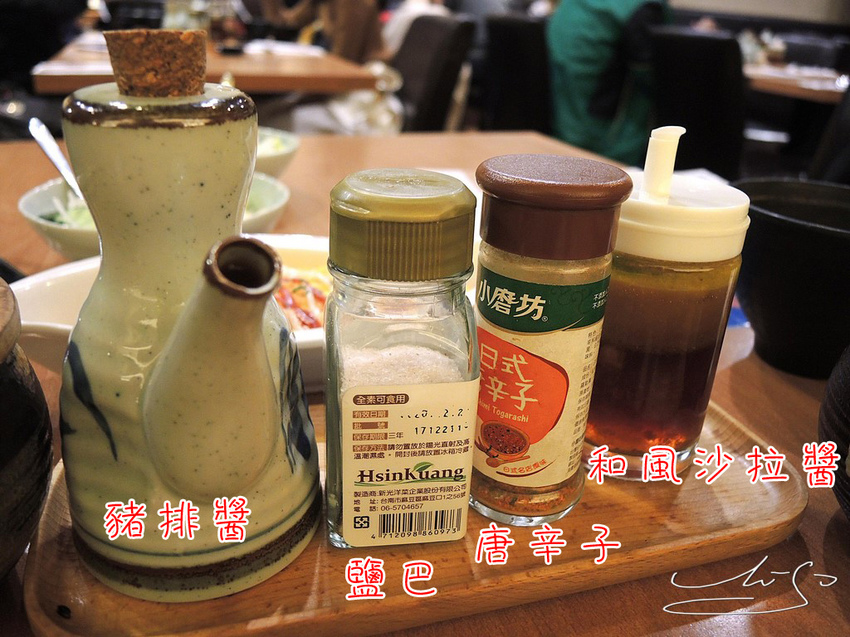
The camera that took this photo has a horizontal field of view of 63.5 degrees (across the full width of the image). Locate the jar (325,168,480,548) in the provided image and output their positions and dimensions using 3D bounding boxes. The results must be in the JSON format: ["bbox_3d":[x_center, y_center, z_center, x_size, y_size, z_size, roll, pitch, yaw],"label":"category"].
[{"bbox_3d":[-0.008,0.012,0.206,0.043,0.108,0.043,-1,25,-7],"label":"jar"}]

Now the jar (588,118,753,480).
[{"bbox_3d":[0.079,-0.008,0.242,0.054,0.120,0.054,2,25,-1],"label":"jar"}]

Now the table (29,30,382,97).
[{"bbox_3d":[-0.645,-0.408,2.071,0.680,0.740,1.280,-7,27,-18],"label":"table"}]

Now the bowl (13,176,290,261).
[{"bbox_3d":[-0.150,-0.044,0.401,0.142,0.059,0.142,2,25,-1],"label":"bowl"}]

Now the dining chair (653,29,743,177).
[{"bbox_3d":[0.913,-0.368,1.998,0.540,0.850,0.440,-3,26,-11],"label":"dining chair"}]

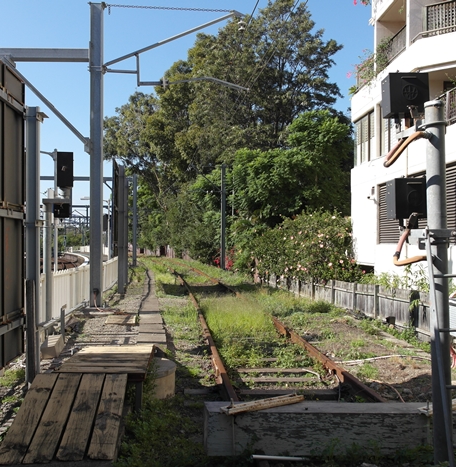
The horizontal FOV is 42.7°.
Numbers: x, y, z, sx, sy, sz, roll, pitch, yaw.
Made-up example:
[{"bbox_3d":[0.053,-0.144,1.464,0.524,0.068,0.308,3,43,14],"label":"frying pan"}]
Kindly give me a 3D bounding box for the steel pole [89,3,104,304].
[{"bbox_3d":[-3.725,-2.231,16.600,0.310,8.630,0.300,0,-1,-3],"label":"steel pole"}]

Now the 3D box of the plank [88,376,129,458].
[{"bbox_3d":[-1.023,1.570,5.047,0.200,0.050,0.972,0,29,-2],"label":"plank"}]

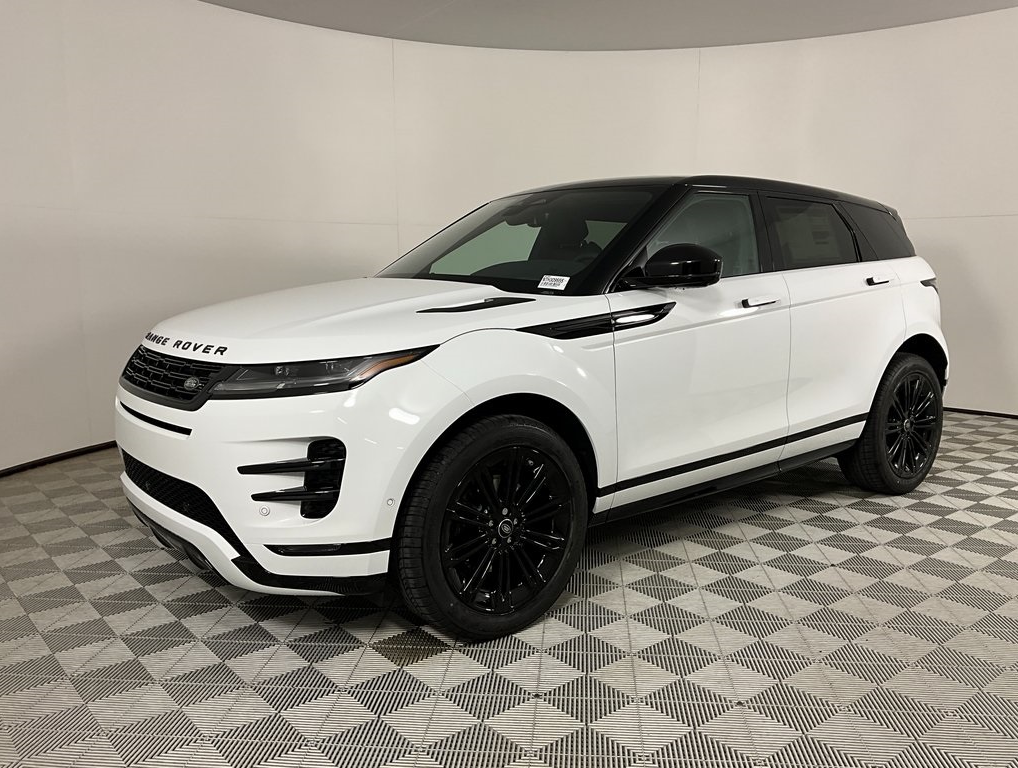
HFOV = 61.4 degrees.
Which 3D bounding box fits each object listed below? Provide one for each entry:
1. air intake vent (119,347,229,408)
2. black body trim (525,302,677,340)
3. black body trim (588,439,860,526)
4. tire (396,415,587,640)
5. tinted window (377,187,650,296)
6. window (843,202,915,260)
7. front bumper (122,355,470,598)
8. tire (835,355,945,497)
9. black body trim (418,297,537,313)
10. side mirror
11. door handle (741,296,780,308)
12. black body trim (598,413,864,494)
[{"bbox_3d":[-1.181,-0.027,2.955,0.150,0.165,0.880,11,-1,-40],"label":"air intake vent"},{"bbox_3d":[0.328,-0.220,3.007,0.740,0.085,0.060,-12,14,-37],"label":"black body trim"},{"bbox_3d":[0.979,0.386,3.616,1.820,0.090,0.100,-7,11,-38],"label":"black body trim"},{"bbox_3d":[-0.068,0.453,2.876,0.750,0.750,0.250,-7,11,-38],"label":"tire"},{"bbox_3d":[-0.014,-0.622,3.819,1.480,0.140,0.820,10,51,50],"label":"tinted window"},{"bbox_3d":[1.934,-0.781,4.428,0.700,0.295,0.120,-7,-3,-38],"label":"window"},{"bbox_3d":[-0.975,0.205,3.155,0.720,0.700,1.880,-7,11,-38],"label":"front bumper"},{"bbox_3d":[2.022,0.194,4.535,0.750,0.750,0.250,-7,11,-38],"label":"tire"},{"bbox_3d":[-0.110,-0.274,3.026,0.520,0.045,0.090,-10,13,-38],"label":"black body trim"},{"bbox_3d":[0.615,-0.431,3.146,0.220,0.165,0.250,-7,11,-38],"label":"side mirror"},{"bbox_3d":[1.023,-0.335,3.504,0.250,0.045,0.050,-7,11,-38],"label":"door handle"},{"bbox_3d":[1.021,0.272,3.569,1.830,0.055,0.045,-9,12,-38],"label":"black body trim"}]

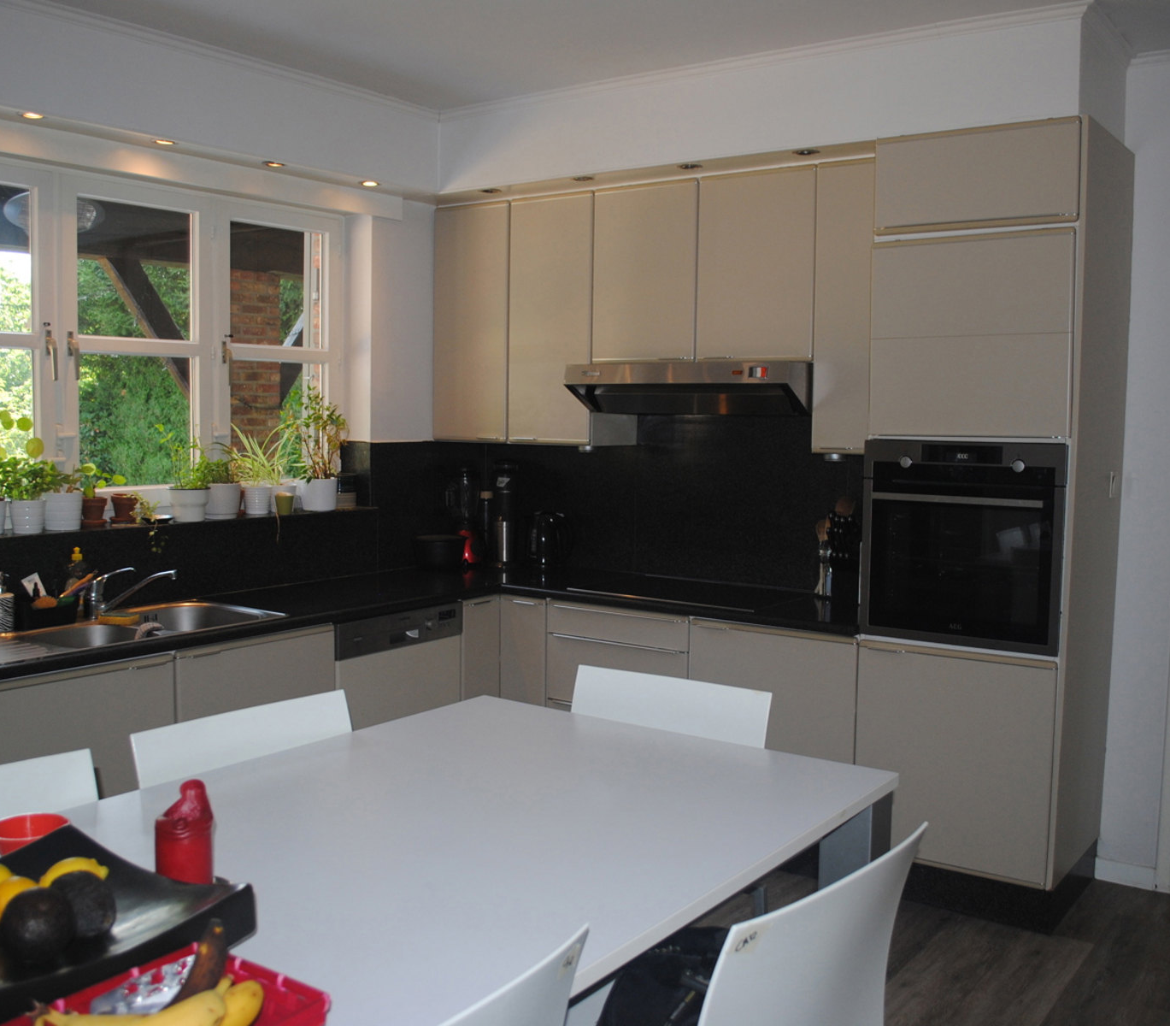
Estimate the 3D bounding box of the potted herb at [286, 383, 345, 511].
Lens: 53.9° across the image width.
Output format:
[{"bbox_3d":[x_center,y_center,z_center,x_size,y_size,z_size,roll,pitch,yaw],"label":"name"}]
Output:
[{"bbox_3d":[-1.050,-0.256,4.545,0.210,0.495,0.200,1,5,0],"label":"potted herb"}]

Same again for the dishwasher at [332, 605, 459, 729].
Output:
[{"bbox_3d":[-0.871,0.646,4.176,0.580,0.644,0.606,4,6,36],"label":"dishwasher"}]

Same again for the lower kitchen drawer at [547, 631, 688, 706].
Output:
[{"bbox_3d":[0.249,0.583,4.353,0.620,0.257,0.511,4,6,36],"label":"lower kitchen drawer"}]

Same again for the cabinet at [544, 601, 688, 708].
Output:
[{"bbox_3d":[0.273,0.643,4.353,0.613,0.634,0.575,4,6,36],"label":"cabinet"}]

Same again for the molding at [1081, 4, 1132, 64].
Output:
[{"bbox_3d":[1.517,-1.370,3.289,0.048,0.050,0.590,4,6,36],"label":"molding"}]

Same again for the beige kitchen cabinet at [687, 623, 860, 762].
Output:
[{"bbox_3d":[0.767,0.678,3.996,0.607,0.634,0.575,4,6,36],"label":"beige kitchen cabinet"}]

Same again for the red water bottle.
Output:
[{"bbox_3d":[-0.607,0.485,1.739,0.083,0.165,0.083,4,6,36],"label":"red water bottle"}]

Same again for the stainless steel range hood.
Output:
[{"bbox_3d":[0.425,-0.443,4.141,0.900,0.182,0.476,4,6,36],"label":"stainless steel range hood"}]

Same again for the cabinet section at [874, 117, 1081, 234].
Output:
[{"bbox_3d":[1.270,-0.976,3.514,0.587,0.286,0.551,4,6,36],"label":"cabinet section"}]

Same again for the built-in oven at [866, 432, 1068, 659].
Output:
[{"bbox_3d":[1.255,0.075,3.598,0.596,0.598,0.566,4,6,36],"label":"built-in oven"}]

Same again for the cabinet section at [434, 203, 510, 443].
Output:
[{"bbox_3d":[-0.378,-0.787,4.911,0.408,0.960,0.325,4,6,36],"label":"cabinet section"}]

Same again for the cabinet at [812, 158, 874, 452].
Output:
[{"bbox_3d":[0.950,-0.689,3.952,0.196,0.965,0.325,4,6,36],"label":"cabinet"}]

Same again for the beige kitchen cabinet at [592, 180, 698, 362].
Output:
[{"bbox_3d":[0.312,-0.892,4.402,0.461,0.648,0.325,4,6,36],"label":"beige kitchen cabinet"}]

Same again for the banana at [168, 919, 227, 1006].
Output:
[{"bbox_3d":[-0.473,0.539,1.340,0.045,0.055,0.165,2,36,20],"label":"banana"}]

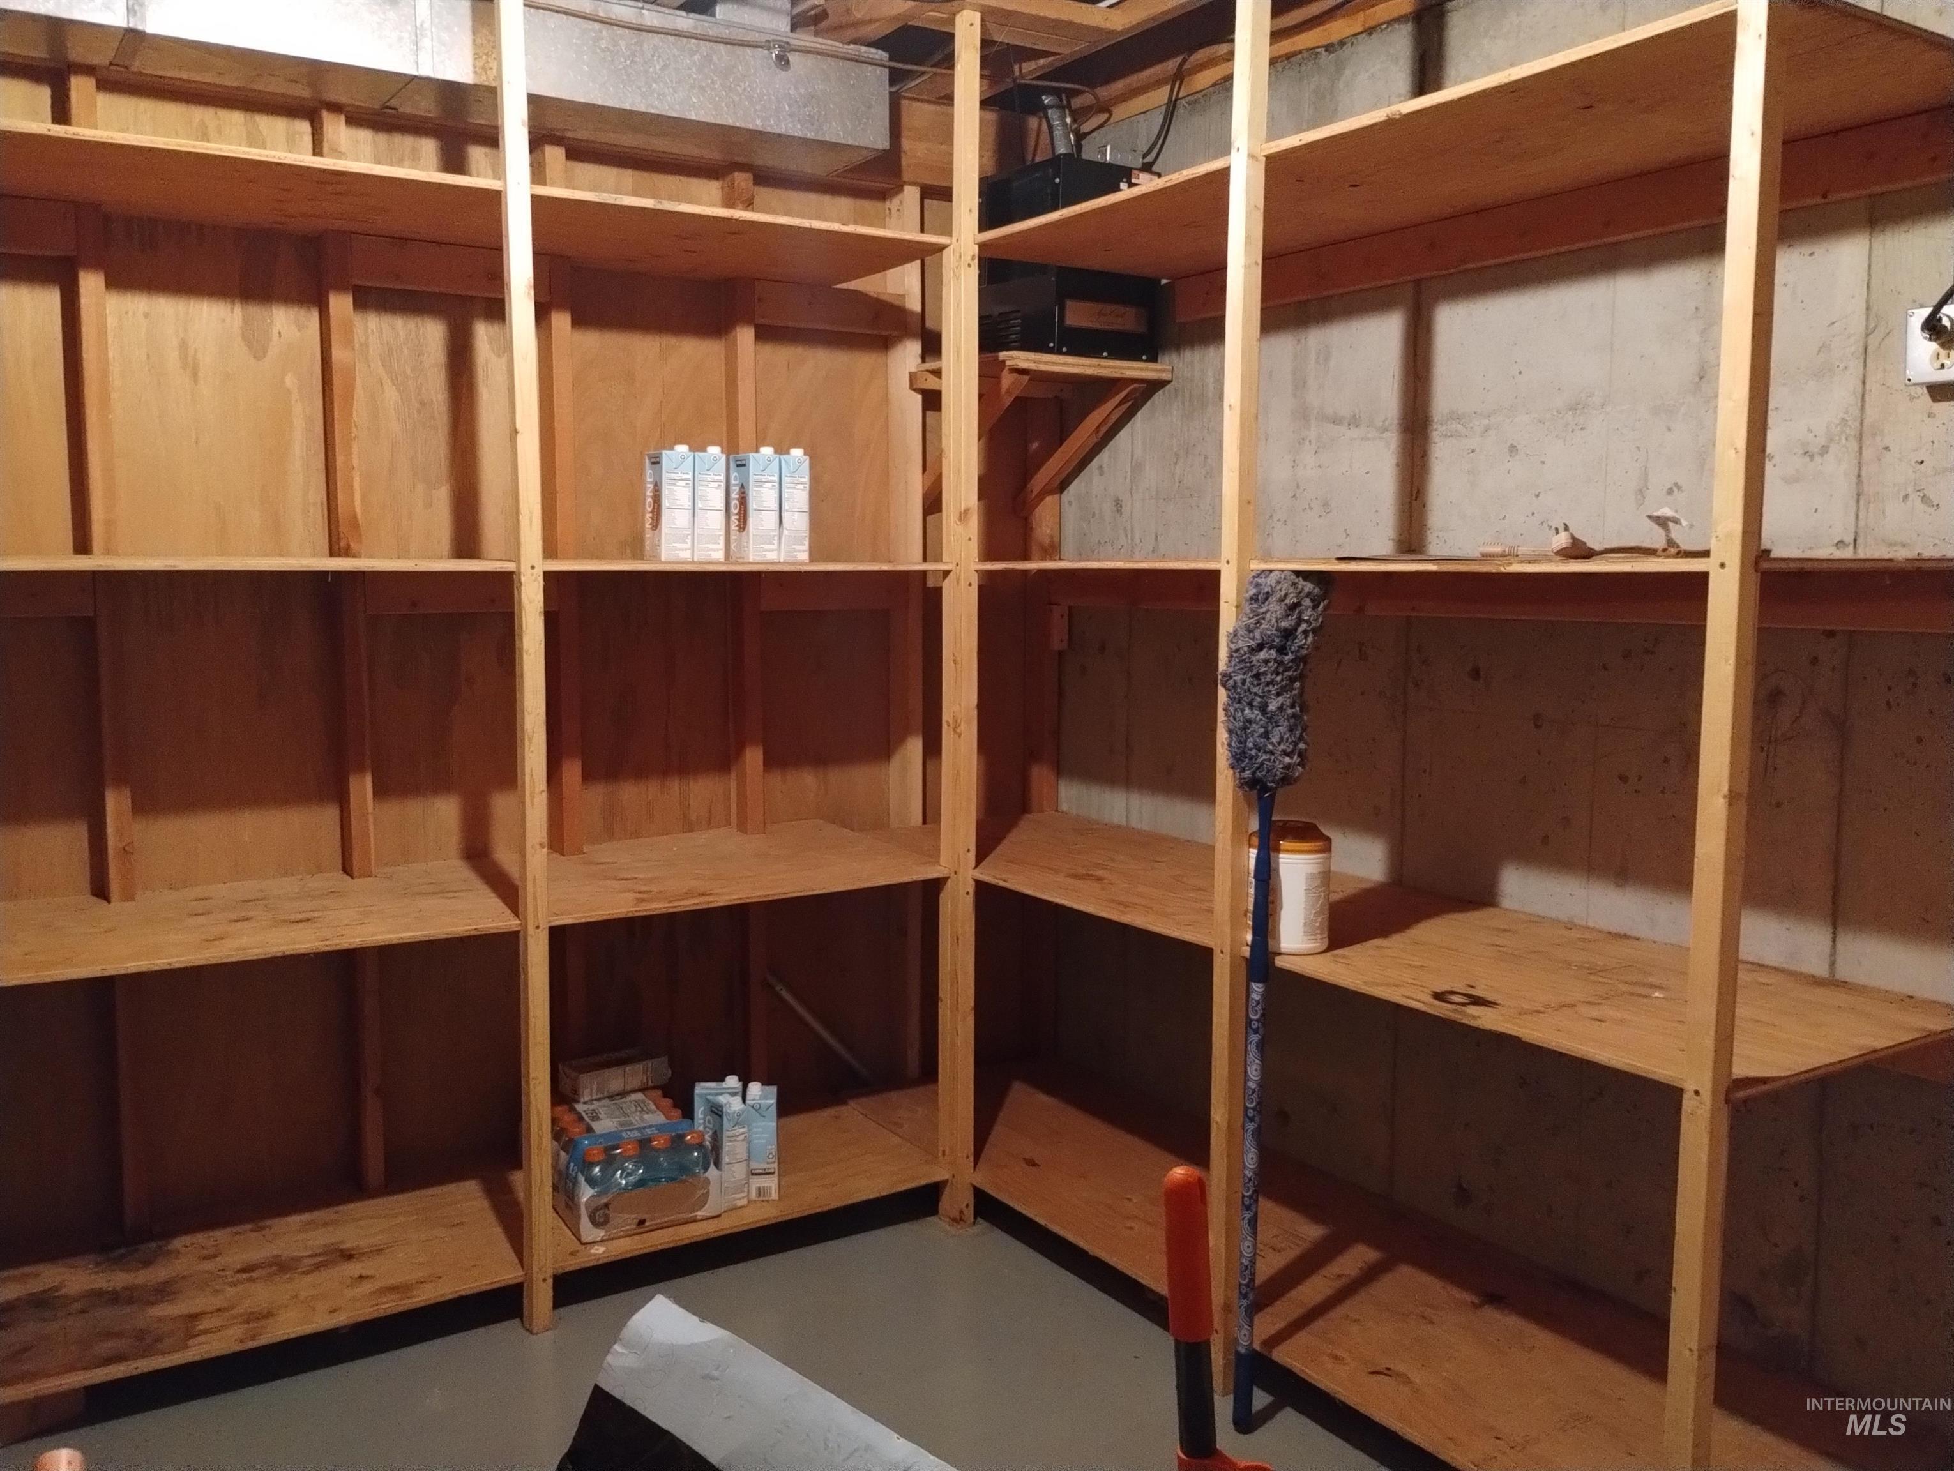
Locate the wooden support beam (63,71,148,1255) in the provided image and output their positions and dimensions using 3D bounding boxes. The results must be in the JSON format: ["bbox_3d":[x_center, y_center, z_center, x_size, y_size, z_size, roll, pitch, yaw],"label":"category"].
[{"bbox_3d":[-1.533,-0.101,2.799,0.038,2.039,0.089,-4,7,-33],"label":"wooden support beam"}]

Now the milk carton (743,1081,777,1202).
[{"bbox_3d":[-0.412,0.785,3.073,0.058,0.208,0.087,0,6,-4],"label":"milk carton"}]

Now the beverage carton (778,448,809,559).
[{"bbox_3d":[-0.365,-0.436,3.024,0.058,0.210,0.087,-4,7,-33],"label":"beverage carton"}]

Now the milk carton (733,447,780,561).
[{"bbox_3d":[-0.412,-0.428,2.942,0.059,0.211,0.087,-3,7,-32],"label":"milk carton"}]

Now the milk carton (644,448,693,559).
[{"bbox_3d":[-0.553,-0.419,2.854,0.059,0.210,0.087,-3,7,-32],"label":"milk carton"}]

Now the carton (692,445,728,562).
[{"bbox_3d":[-0.502,-0.422,2.885,0.059,0.210,0.087,-3,7,-32],"label":"carton"}]

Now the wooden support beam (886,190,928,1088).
[{"bbox_3d":[-0.173,-0.201,3.676,0.040,2.063,0.090,-3,7,-32],"label":"wooden support beam"}]

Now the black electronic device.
[{"bbox_3d":[0.192,-1.002,3.457,0.268,0.400,0.325,-4,7,-33],"label":"black electronic device"}]

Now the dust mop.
[{"bbox_3d":[0.434,0.416,2.429,0.130,1.330,0.140,2,4,0],"label":"dust mop"}]

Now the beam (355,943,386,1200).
[{"bbox_3d":[-1.194,0.604,3.092,0.038,0.560,0.089,-4,7,-33],"label":"beam"}]

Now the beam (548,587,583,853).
[{"bbox_3d":[-0.851,-0.049,3.263,0.038,0.587,0.090,-3,7,-32],"label":"beam"}]

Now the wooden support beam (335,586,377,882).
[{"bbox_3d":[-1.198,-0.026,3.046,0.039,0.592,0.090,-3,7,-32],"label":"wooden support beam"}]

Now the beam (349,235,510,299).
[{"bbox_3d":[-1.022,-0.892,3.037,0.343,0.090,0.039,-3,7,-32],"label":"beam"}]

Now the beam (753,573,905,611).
[{"bbox_3d":[-0.328,-0.325,3.535,0.360,0.087,0.039,-3,7,-32],"label":"beam"}]

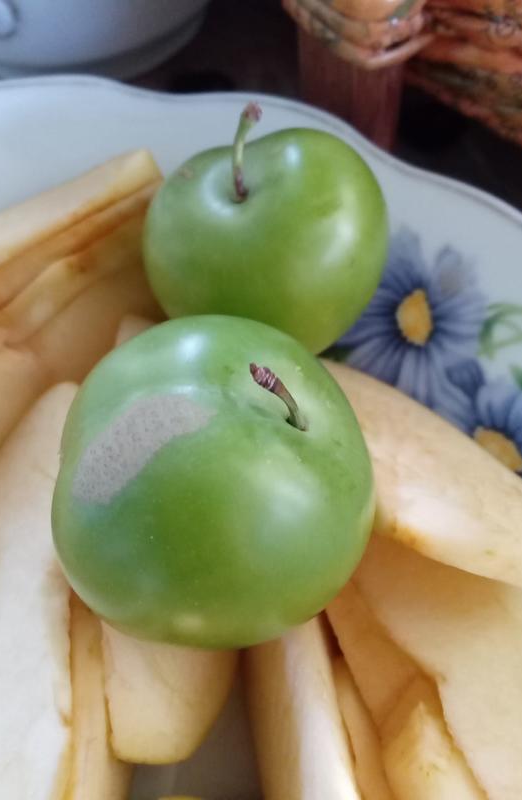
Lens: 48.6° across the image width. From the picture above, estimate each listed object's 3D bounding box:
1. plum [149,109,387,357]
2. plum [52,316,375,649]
[{"bbox_3d":[0.000,-0.032,0.112,0.046,0.049,0.046,-4,67,9],"label":"plum"},{"bbox_3d":[-0.005,0.010,0.084,0.047,0.048,0.047,11,58,-18],"label":"plum"}]

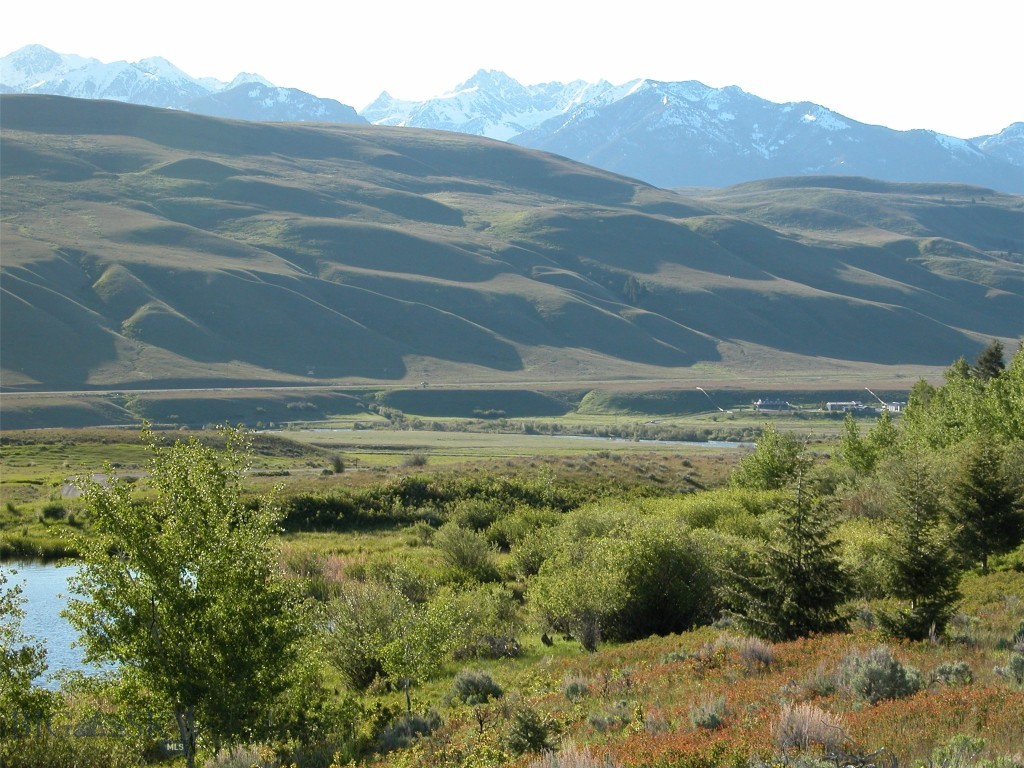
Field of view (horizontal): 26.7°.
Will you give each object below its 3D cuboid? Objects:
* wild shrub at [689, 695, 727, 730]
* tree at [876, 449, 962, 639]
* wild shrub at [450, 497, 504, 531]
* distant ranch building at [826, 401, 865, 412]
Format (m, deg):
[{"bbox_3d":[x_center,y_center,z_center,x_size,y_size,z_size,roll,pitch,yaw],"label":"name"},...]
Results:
[{"bbox_3d":[2.987,5.020,33.000,0.581,0.550,0.563,0,1,0],"label":"wild shrub"},{"bbox_3d":[9.058,3.523,48.000,1.912,4.268,1.854,0,1,0],"label":"tree"},{"bbox_3d":[-1.646,6.320,103.000,2.576,1.908,2.498,0,1,0],"label":"wild shrub"},{"bbox_3d":[177.599,11.982,1150.000,17.500,5.400,11.000,0,1,7],"label":"distant ranch building"}]

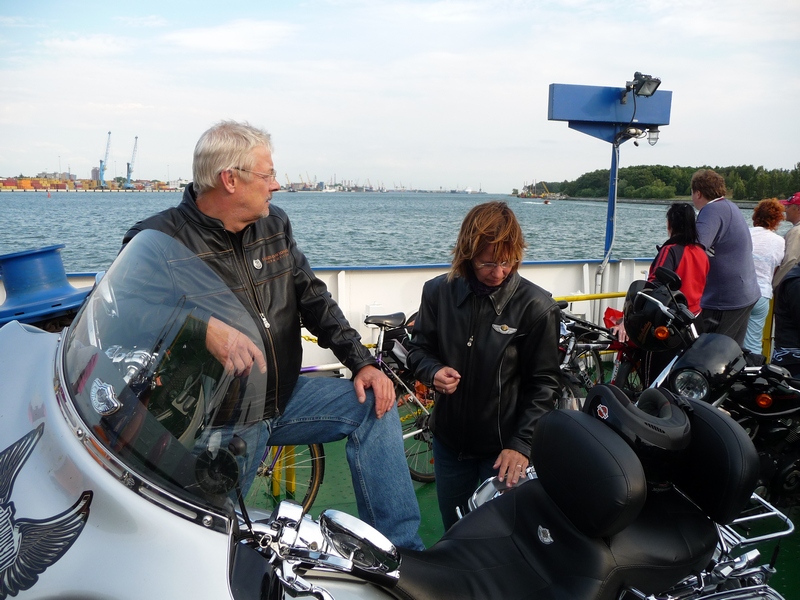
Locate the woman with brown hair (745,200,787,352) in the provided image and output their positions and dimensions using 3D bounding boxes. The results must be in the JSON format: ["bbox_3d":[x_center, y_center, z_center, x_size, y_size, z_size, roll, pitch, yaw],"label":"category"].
[{"bbox_3d":[3.217,-0.047,5.665,0.500,1.630,0.400,-1,10,-9],"label":"woman with brown hair"}]

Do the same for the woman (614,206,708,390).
[{"bbox_3d":[1.867,0.157,4.434,0.520,1.620,0.420,-2,10,-16],"label":"woman"}]

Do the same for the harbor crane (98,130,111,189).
[{"bbox_3d":[-310.524,-147.643,680.000,15.000,60.000,10.000,3,10,16],"label":"harbor crane"}]

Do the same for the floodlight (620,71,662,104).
[{"bbox_3d":[2.099,-1.848,5.600,0.250,0.250,0.220,-3,41,-21],"label":"floodlight"}]

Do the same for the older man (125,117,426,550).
[{"bbox_3d":[-0.367,0.456,1.861,0.660,1.840,0.620,10,13,43],"label":"older man"}]

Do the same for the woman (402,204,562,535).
[{"bbox_3d":[0.283,0.516,2.144,0.530,1.650,0.420,4,10,21],"label":"woman"}]

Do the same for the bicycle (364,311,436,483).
[{"bbox_3d":[-0.249,0.604,3.468,1.720,1.020,0.550,-5,11,-30],"label":"bicycle"}]

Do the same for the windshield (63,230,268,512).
[{"bbox_3d":[-0.392,0.080,0.975,0.530,0.330,0.200,26,23,35],"label":"windshield"}]

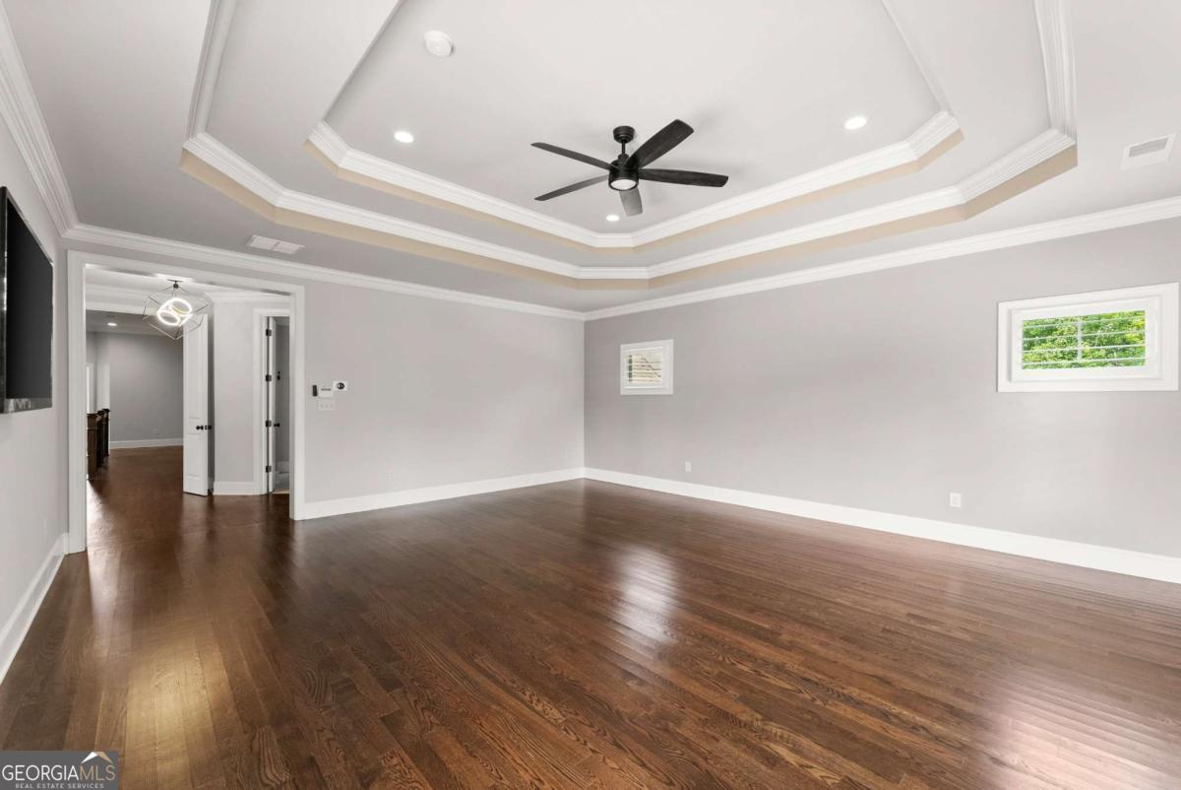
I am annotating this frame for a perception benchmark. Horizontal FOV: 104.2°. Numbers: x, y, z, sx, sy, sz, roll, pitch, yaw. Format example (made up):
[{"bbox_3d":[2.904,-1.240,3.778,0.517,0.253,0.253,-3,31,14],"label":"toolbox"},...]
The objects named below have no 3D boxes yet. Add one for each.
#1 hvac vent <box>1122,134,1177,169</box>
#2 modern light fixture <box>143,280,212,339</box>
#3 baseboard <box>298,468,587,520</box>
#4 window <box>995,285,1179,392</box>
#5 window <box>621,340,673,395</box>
[{"bbox_3d":[3.214,-1.397,2.655,0.395,0.020,0.193,0,-1,-44],"label":"hvac vent"},{"bbox_3d":[-4.913,-1.004,5.450,0.610,0.700,0.610,0,-1,-42],"label":"modern light fixture"},{"bbox_3d":[-1.629,1.286,6.330,4.085,0.184,0.025,0,-1,-41],"label":"baseboard"},{"bbox_3d":[3.881,-0.408,3.645,0.090,0.773,0.966,0,-1,-44],"label":"window"},{"bbox_3d":[0.830,-0.385,6.774,0.090,0.774,0.985,0,-1,-44],"label":"window"}]

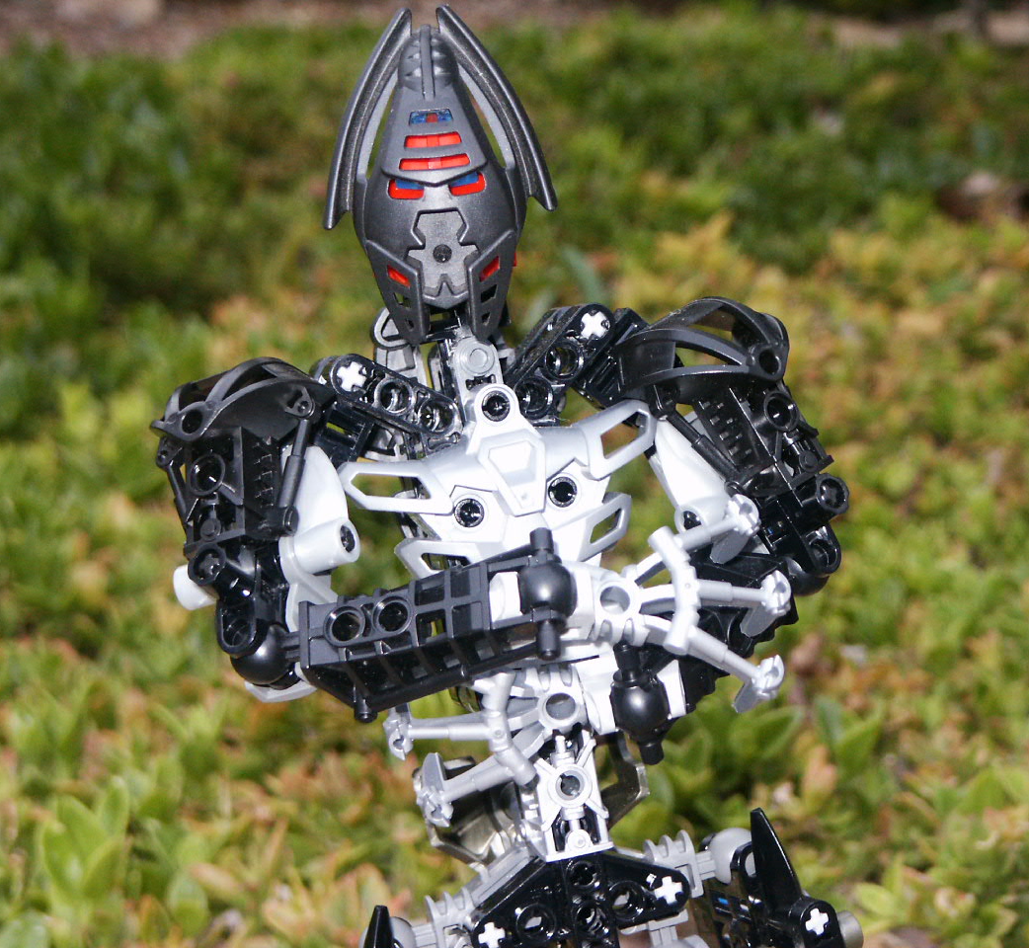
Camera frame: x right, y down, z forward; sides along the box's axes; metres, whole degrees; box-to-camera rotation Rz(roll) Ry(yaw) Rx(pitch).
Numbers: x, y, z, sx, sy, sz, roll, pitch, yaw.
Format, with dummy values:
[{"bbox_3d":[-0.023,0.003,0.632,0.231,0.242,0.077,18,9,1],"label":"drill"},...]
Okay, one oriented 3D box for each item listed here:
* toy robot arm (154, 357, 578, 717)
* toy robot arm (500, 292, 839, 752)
[{"bbox_3d":[-0.024,0.010,0.583,0.065,0.055,0.045,-10,19,-5],"label":"toy robot arm"},{"bbox_3d":[0.028,0.008,0.587,0.053,0.069,0.044,-10,19,-5],"label":"toy robot arm"}]

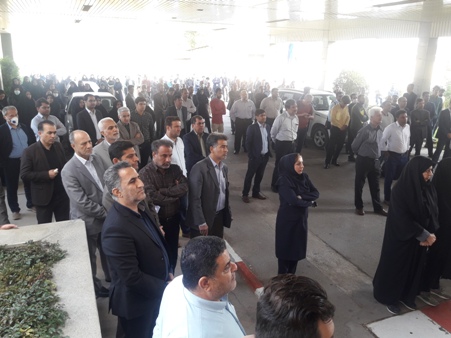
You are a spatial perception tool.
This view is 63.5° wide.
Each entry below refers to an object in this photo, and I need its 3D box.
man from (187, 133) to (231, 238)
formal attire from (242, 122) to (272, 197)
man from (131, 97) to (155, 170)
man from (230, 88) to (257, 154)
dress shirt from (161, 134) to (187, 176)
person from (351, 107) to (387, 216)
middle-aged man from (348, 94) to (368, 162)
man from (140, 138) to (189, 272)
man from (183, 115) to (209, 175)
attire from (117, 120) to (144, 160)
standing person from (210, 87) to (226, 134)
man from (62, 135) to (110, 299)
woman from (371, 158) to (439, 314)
[{"bbox_3d":[-0.162,0.505,3.699,0.380,1.760,0.520,11,19,31],"label":"man"},{"bbox_3d":[0.568,-0.157,6.554,0.360,1.440,0.540,15,21,40],"label":"formal attire"},{"bbox_3d":[-1.685,-0.591,7.540,0.500,1.755,0.300,-6,17,-24],"label":"man"},{"bbox_3d":[0.490,-1.329,10.276,0.640,1.750,0.380,-4,17,-18],"label":"man"},{"bbox_3d":[-0.695,-0.091,4.962,0.330,0.750,0.540,16,22,43],"label":"dress shirt"},{"bbox_3d":[2.380,-0.091,5.987,0.530,1.770,0.380,-8,18,-28],"label":"person"},{"bbox_3d":[3.440,-1.033,9.476,0.400,1.730,0.520,8,17,24],"label":"middle-aged man"},{"bbox_3d":[-0.620,0.526,3.805,0.520,1.685,0.360,-11,20,-35],"label":"man"},{"bbox_3d":[-0.417,0.044,5.497,0.500,1.690,0.320,-11,20,-36],"label":"man"},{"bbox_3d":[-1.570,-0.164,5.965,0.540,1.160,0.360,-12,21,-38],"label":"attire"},{"bbox_3d":[-0.196,-1.361,10.204,0.520,1.770,0.360,-11,20,-35],"label":"standing person"},{"bbox_3d":[-1.429,0.469,3.769,0.370,1.750,0.540,9,18,26],"label":"man"},{"bbox_3d":[1.809,0.661,3.564,0.530,1.620,0.480,-12,20,-39],"label":"woman"}]

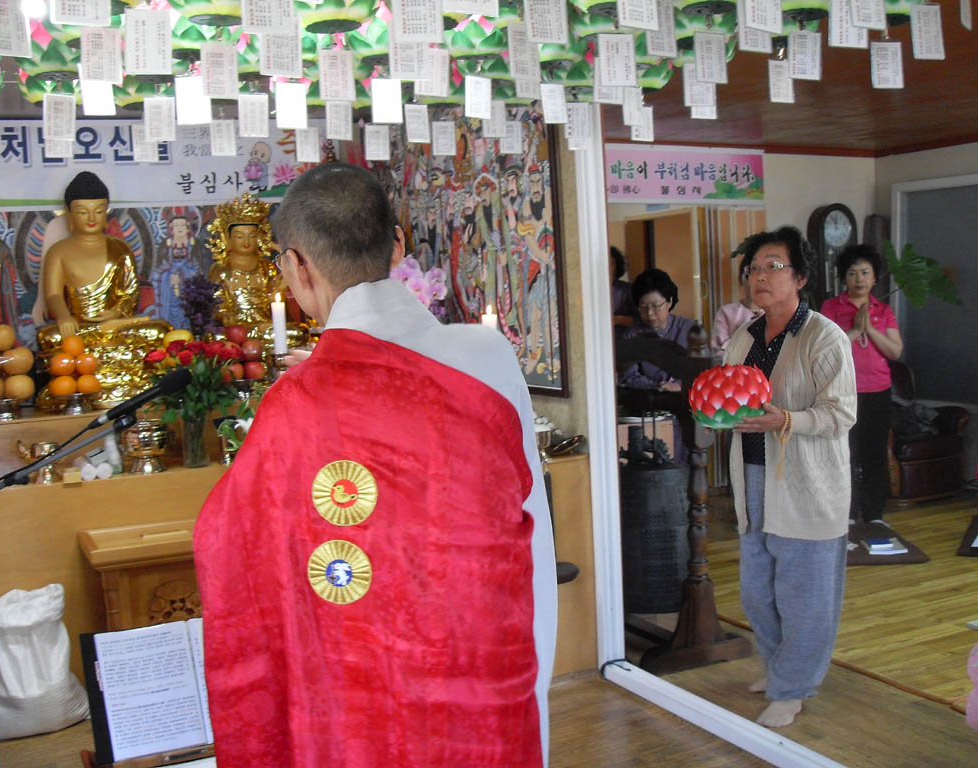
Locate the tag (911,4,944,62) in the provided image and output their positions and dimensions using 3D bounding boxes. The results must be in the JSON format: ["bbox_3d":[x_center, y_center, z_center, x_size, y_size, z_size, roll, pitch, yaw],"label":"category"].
[{"bbox_3d":[0.947,-0.758,2.362,0.081,0.116,0.004,-6,2,-20],"label":"tag"}]

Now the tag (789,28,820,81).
[{"bbox_3d":[0.732,-0.758,2.530,0.074,0.108,0.004,-3,5,-8],"label":"tag"}]

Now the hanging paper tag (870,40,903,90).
[{"bbox_3d":[0.947,-0.757,2.600,0.074,0.108,0.004,-3,5,-8],"label":"hanging paper tag"}]

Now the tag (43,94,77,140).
[{"bbox_3d":[-1.050,-0.653,2.680,0.074,0.108,0.004,-3,5,-13],"label":"tag"}]

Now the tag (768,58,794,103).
[{"bbox_3d":[0.814,-0.840,3.040,0.081,0.116,0.004,-5,3,-22],"label":"tag"}]

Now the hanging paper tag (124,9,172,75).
[{"bbox_3d":[-0.620,-0.623,1.995,0.081,0.116,0.004,-1,4,-2],"label":"hanging paper tag"}]

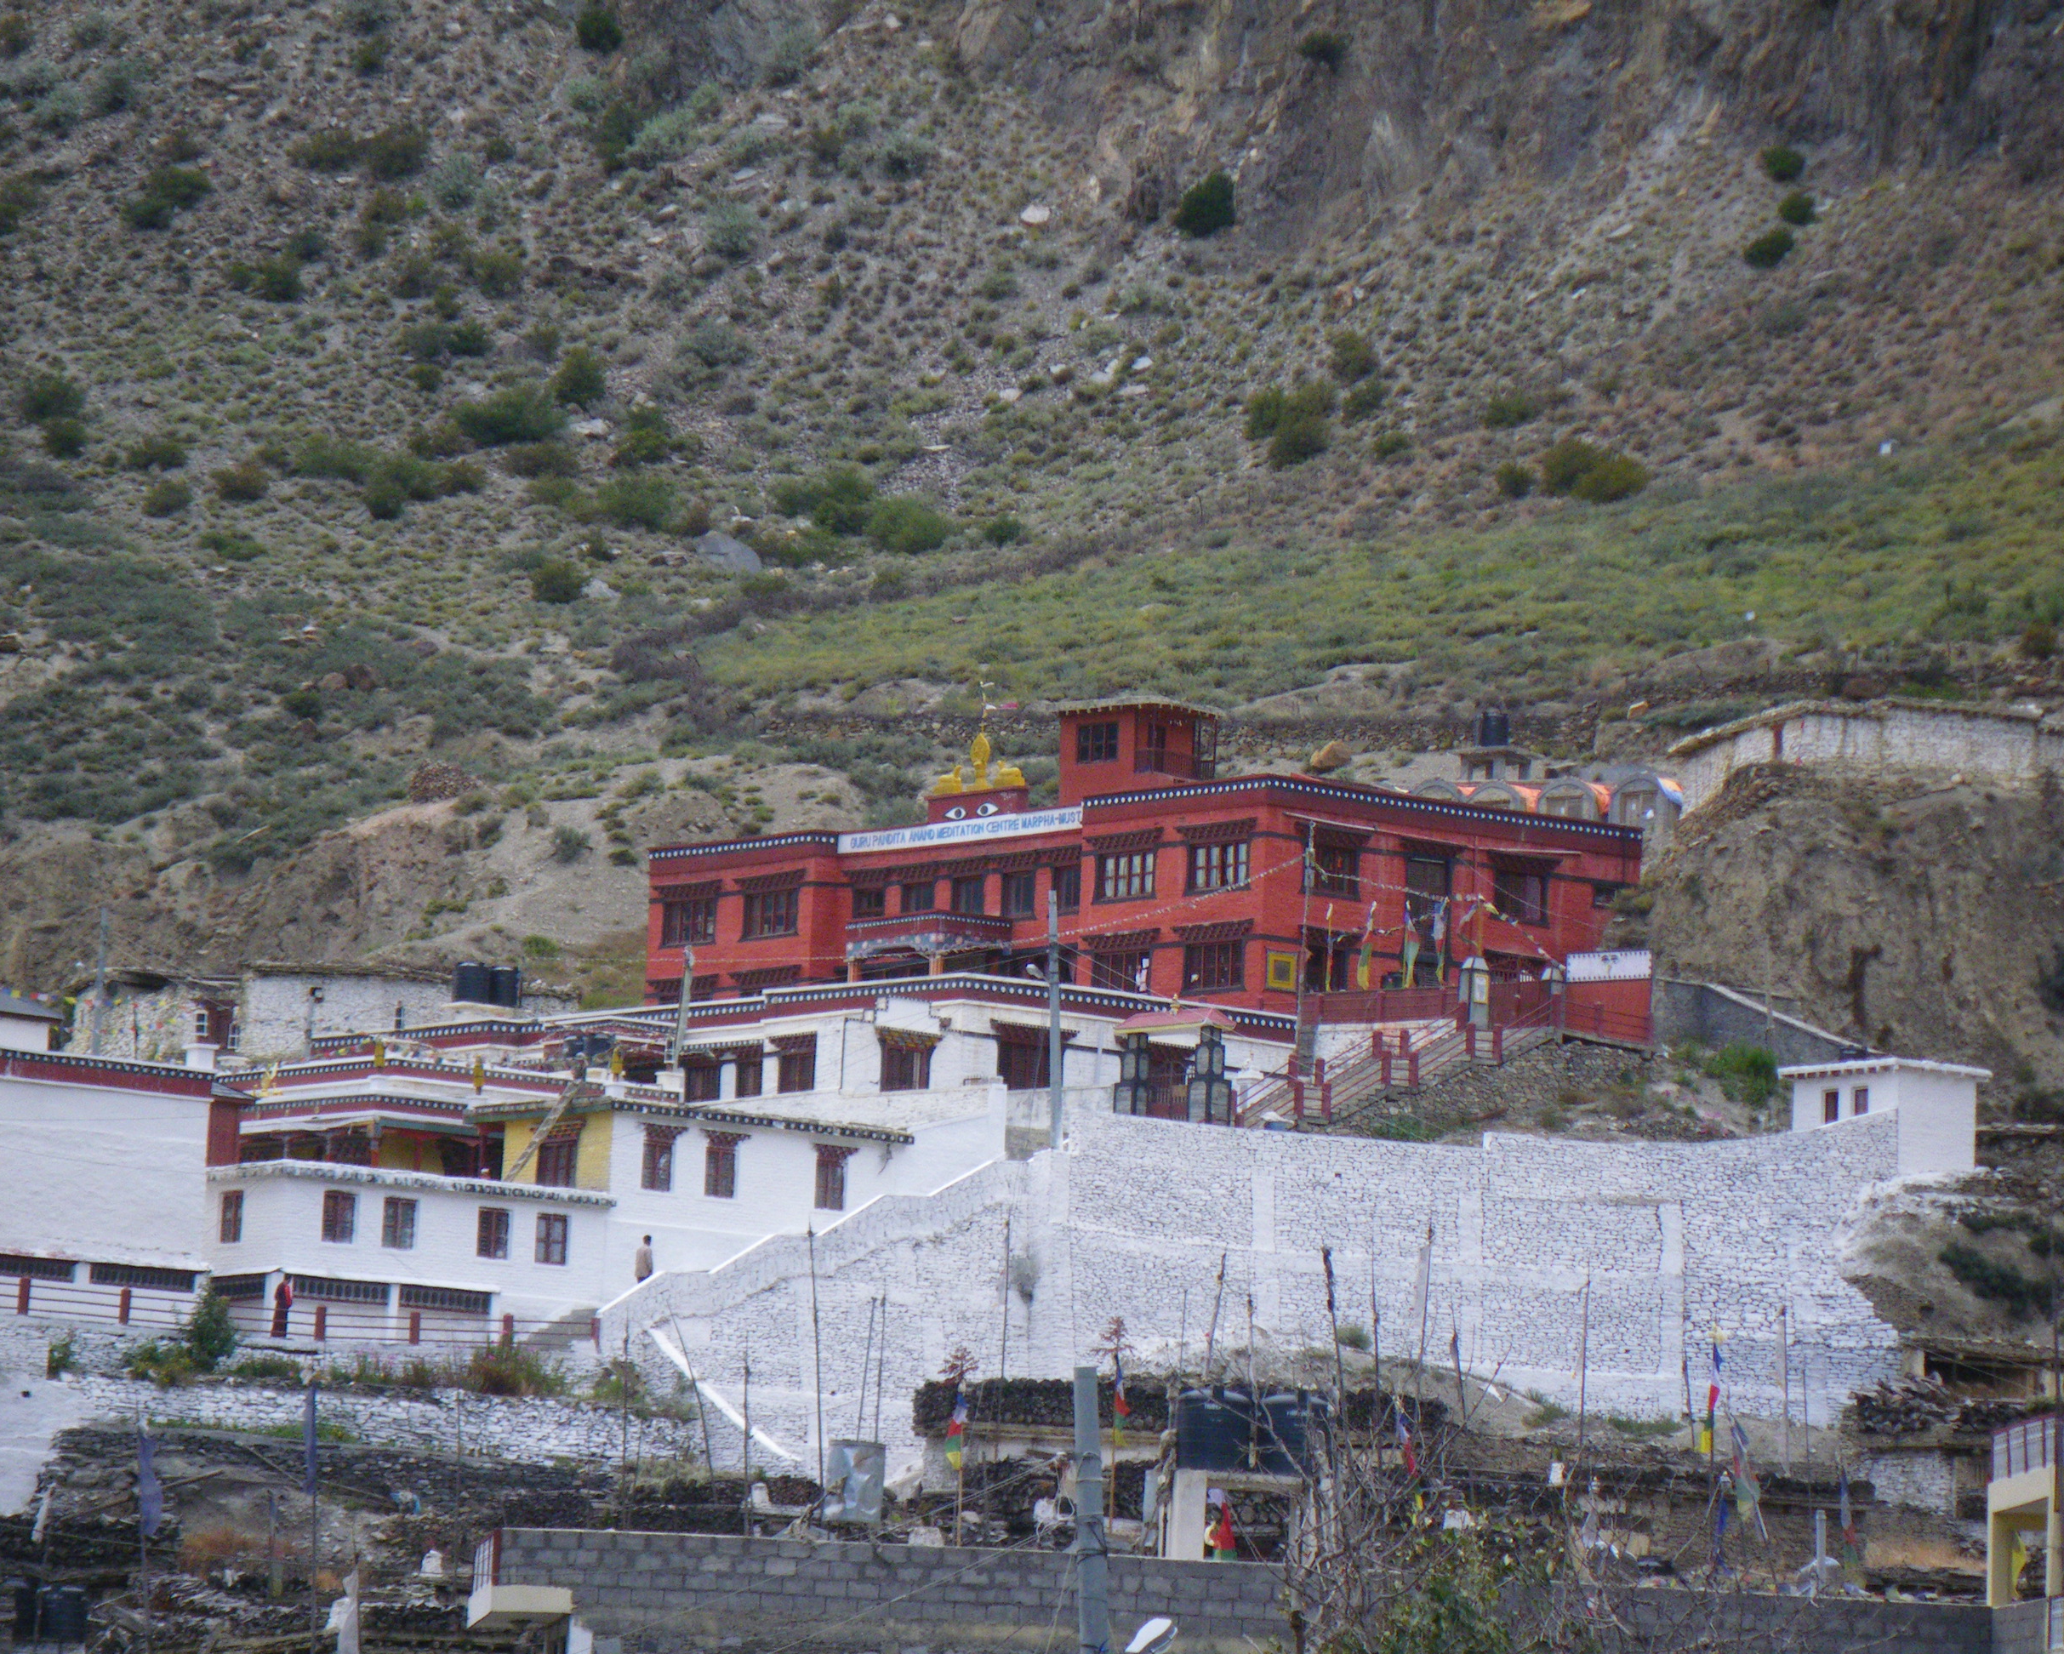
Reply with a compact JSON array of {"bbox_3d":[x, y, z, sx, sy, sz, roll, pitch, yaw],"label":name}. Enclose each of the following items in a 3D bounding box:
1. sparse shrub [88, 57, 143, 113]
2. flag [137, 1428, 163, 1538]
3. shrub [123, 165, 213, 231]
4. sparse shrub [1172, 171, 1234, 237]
[{"bbox_3d":[-39.602,-32.016,385.000,2.380,2.200,2.142,2,-7,0],"label":"sparse shrub"},{"bbox_3d":[-15.033,11.172,152.000,0.418,1.842,0.150,2,-8,-5],"label":"flag"},{"bbox_3d":[-37.371,-27.182,385.000,3.751,2.600,3.287,3,-8,-6],"label":"shrub"},{"bbox_3d":[7.880,-28.631,410.000,2.766,2.769,2.424,2,-8,1],"label":"sparse shrub"}]

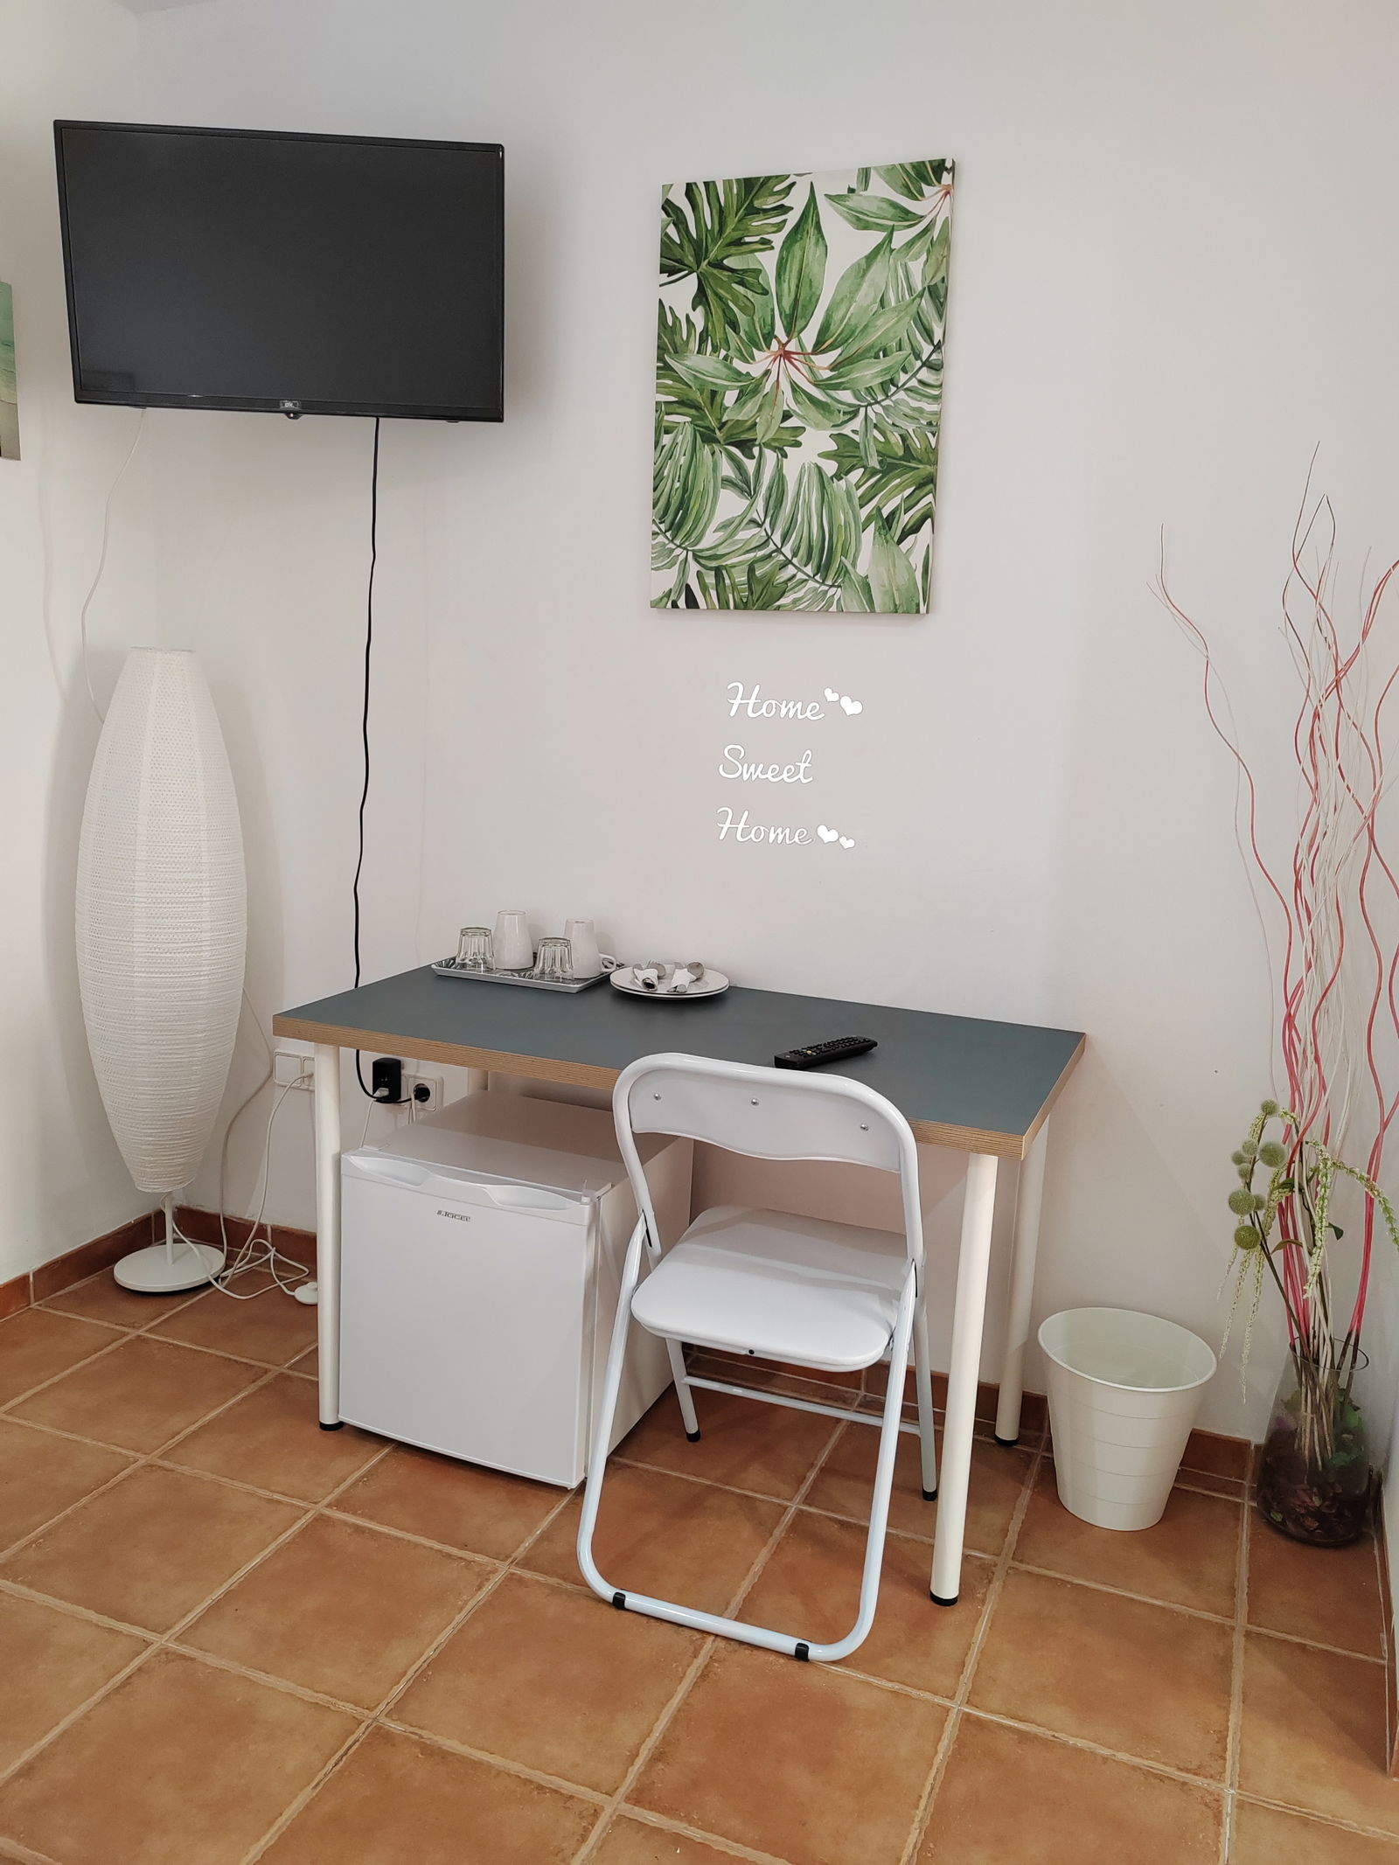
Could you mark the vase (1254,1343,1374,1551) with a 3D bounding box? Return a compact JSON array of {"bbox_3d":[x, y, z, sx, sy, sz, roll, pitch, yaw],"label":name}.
[{"bbox_3d":[0.992,0.814,2.332,0.158,0.300,0.158,7,12,21],"label":"vase"}]

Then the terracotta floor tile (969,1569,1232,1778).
[{"bbox_3d":[0.563,1.017,2.014,0.325,0.010,0.325,7,12,21],"label":"terracotta floor tile"}]

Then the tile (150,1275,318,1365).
[{"bbox_3d":[-0.869,0.772,2.923,0.320,0.010,0.320,7,12,22],"label":"tile"}]

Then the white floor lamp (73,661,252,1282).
[{"bbox_3d":[-1.087,0.086,2.963,0.322,1.320,0.322,7,12,21],"label":"white floor lamp"}]

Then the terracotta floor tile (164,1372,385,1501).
[{"bbox_3d":[-0.692,0.869,2.510,0.325,0.010,0.325,7,12,21],"label":"terracotta floor tile"}]

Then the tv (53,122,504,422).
[{"bbox_3d":[-0.699,-1.118,2.491,0.732,0.435,0.070,2,16,-2],"label":"tv"}]

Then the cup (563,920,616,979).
[{"bbox_3d":[-0.206,0.029,2.699,0.105,0.101,0.078,-1,12,-15],"label":"cup"}]

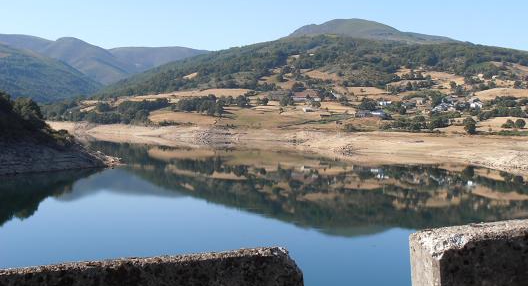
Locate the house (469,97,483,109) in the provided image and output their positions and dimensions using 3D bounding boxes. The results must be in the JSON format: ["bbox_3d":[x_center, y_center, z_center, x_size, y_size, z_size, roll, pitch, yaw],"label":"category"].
[{"bbox_3d":[151.130,-28.230,621.260,9.800,8.600,9.000,2,1,24],"label":"house"}]

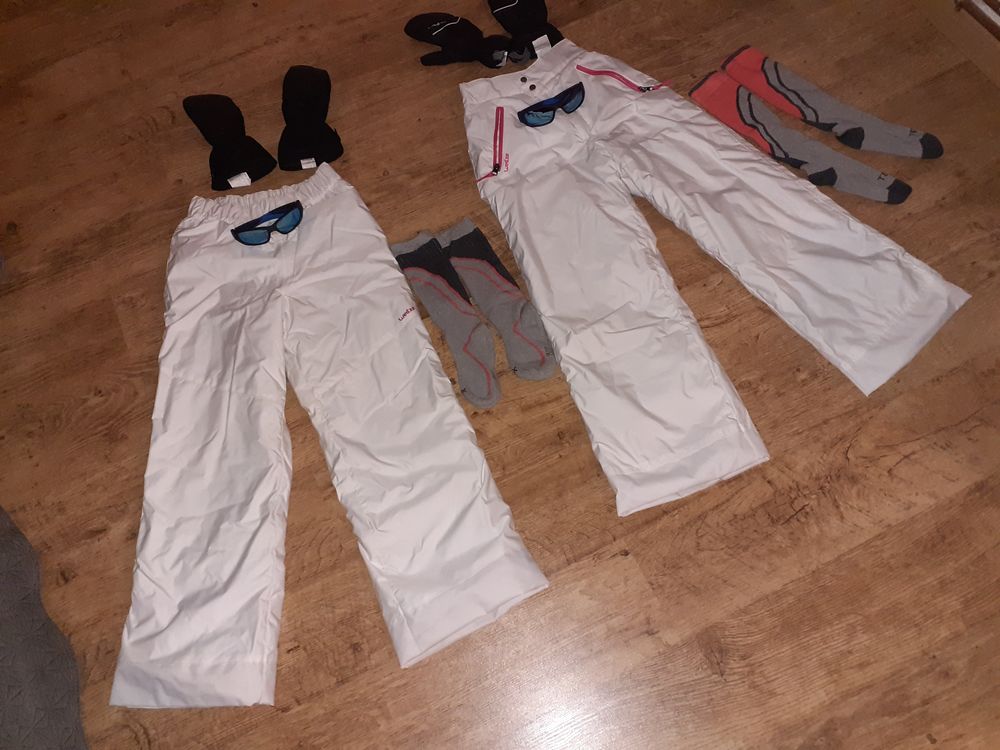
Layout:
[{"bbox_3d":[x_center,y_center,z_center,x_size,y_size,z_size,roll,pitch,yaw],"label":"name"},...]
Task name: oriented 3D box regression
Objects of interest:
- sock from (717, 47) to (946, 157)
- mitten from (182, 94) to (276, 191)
[{"bbox_3d":[0.577,-0.470,1.374,0.406,0.025,0.103,36,73,18],"label":"sock"},{"bbox_3d":[-0.503,-0.447,1.437,0.124,0.050,0.252,-24,67,-6],"label":"mitten"}]

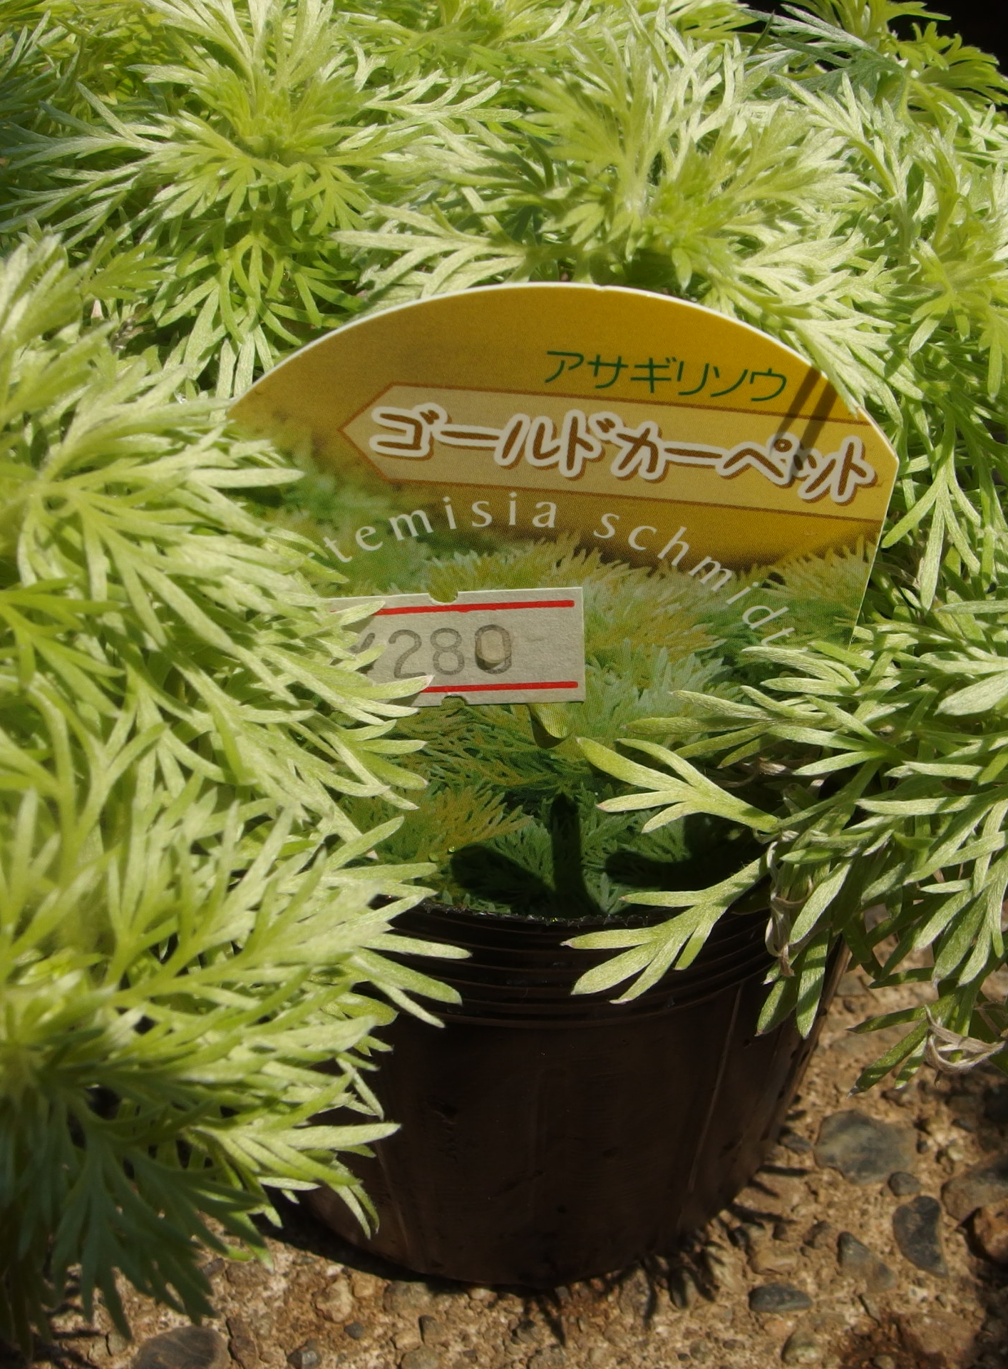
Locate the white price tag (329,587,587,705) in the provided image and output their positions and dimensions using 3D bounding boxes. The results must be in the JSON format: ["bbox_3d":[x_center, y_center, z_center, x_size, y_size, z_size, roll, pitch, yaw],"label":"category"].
[{"bbox_3d":[-0.004,-0.003,0.151,0.022,0.012,0.001,-2,41,1],"label":"white price tag"}]

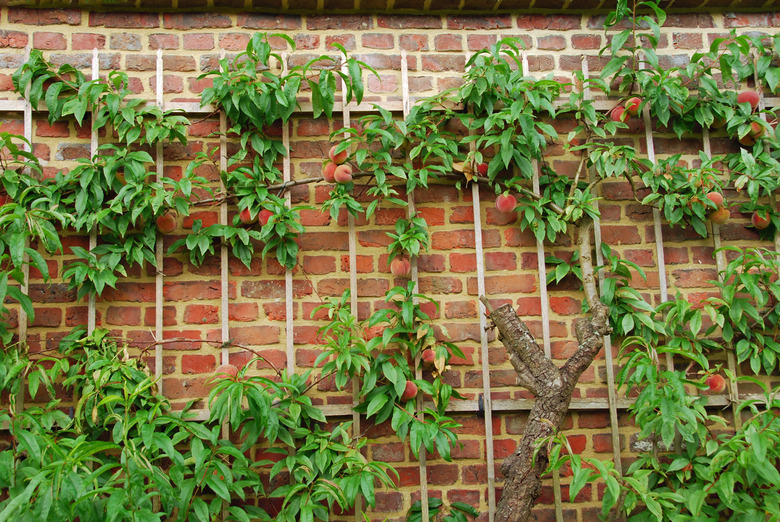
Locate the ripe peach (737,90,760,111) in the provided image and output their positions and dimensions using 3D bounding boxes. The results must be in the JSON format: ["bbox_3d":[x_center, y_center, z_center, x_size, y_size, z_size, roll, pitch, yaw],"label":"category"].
[{"bbox_3d":[1.169,-0.522,3.043,0.072,0.065,0.072,-1,-11,-6],"label":"ripe peach"}]

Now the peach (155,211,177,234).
[{"bbox_3d":[-0.679,-0.115,2.836,0.057,0.061,0.057,-2,-10,-5],"label":"peach"}]

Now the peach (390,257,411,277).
[{"bbox_3d":[0.033,0.018,2.857,0.061,0.061,0.061,-2,-10,-5],"label":"peach"}]

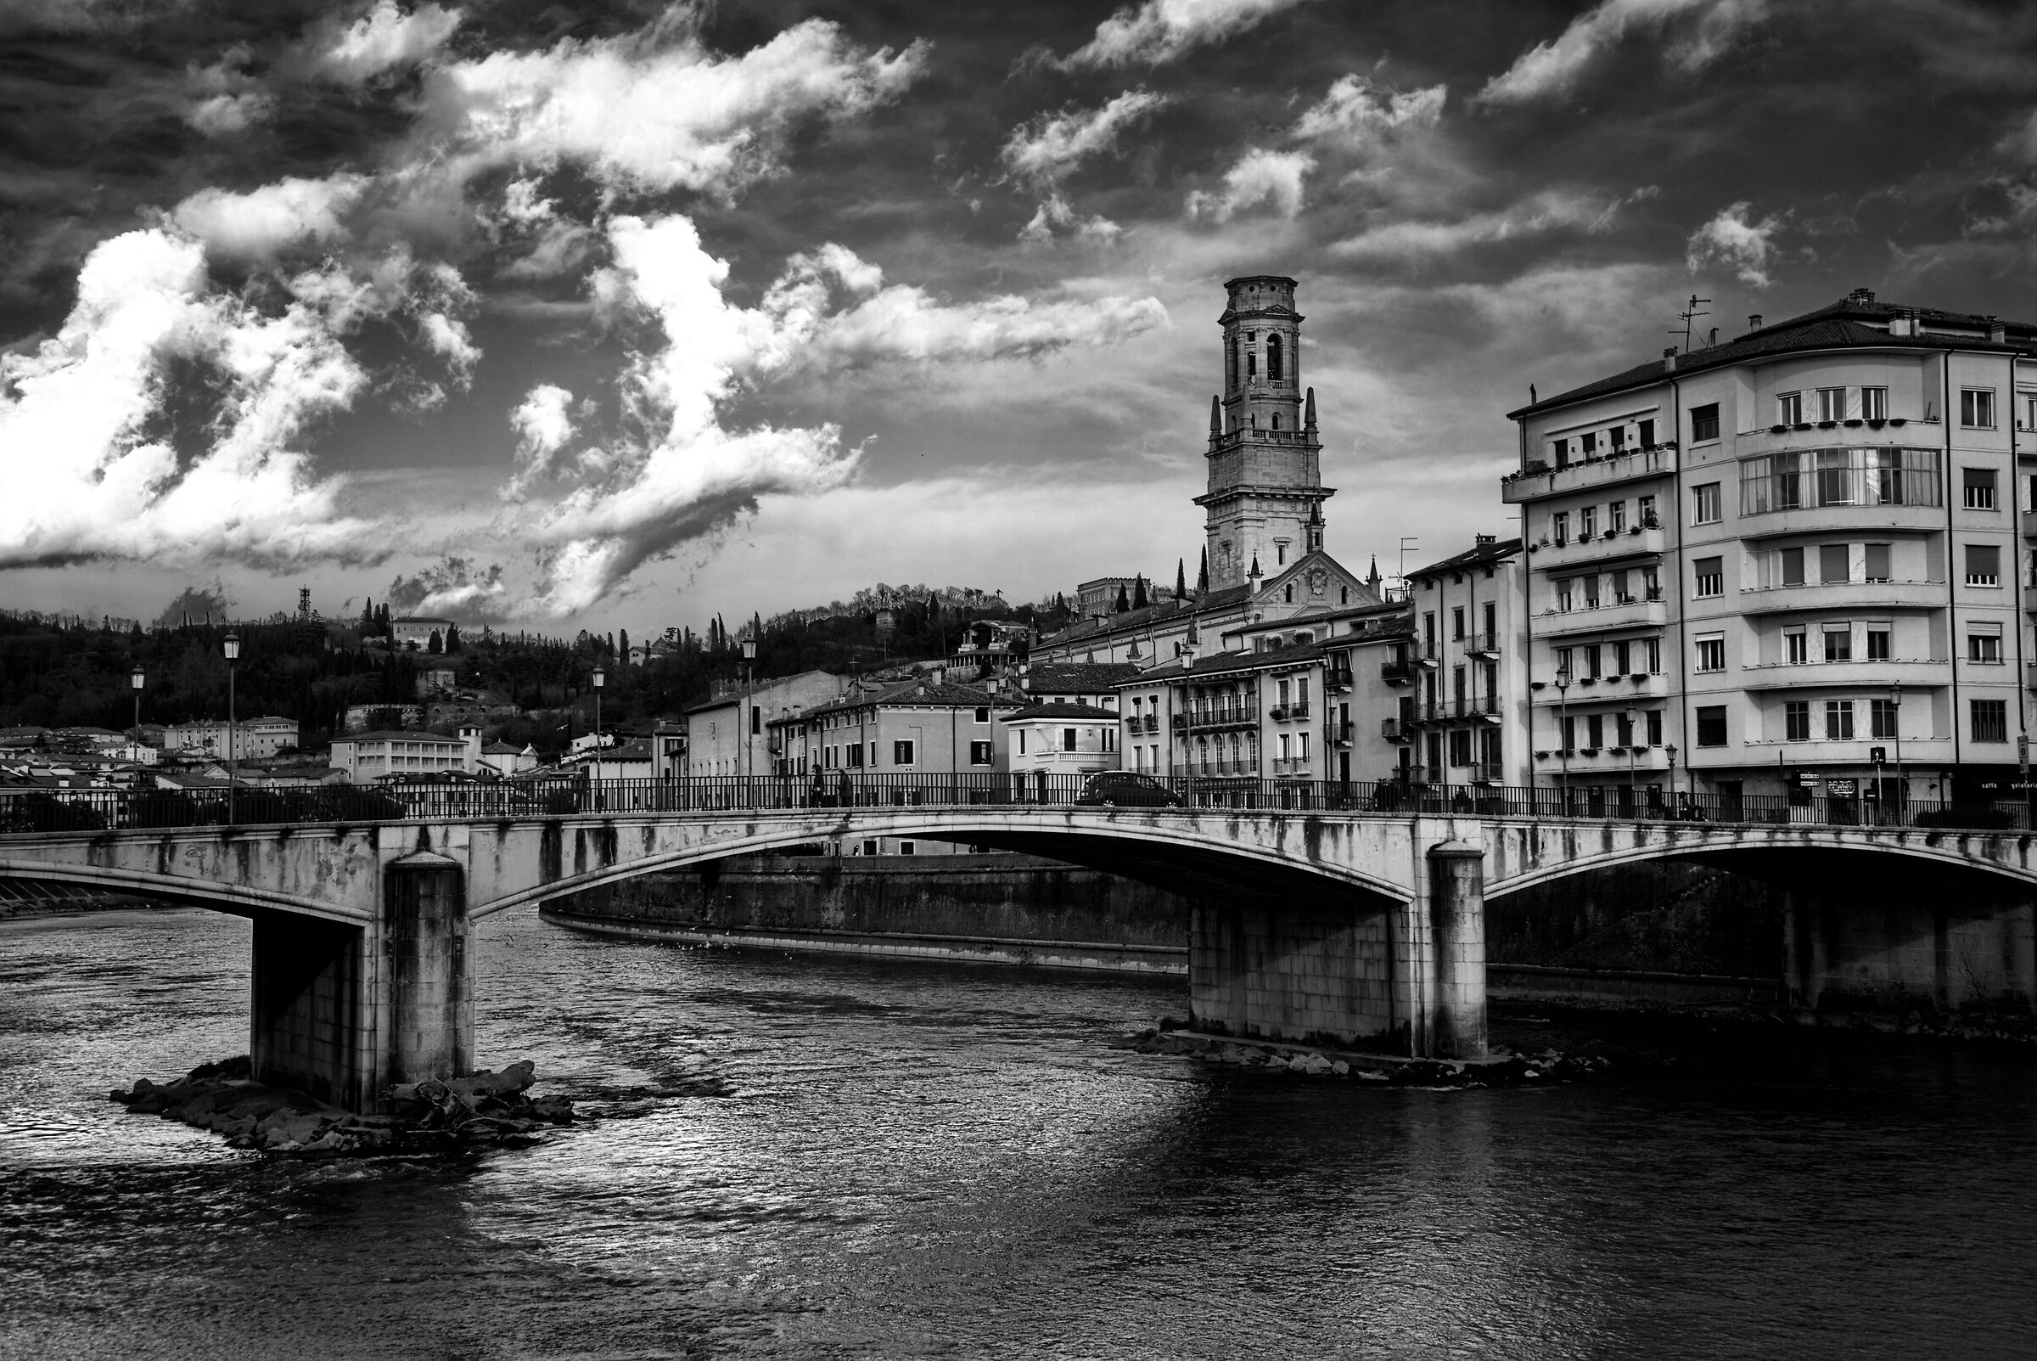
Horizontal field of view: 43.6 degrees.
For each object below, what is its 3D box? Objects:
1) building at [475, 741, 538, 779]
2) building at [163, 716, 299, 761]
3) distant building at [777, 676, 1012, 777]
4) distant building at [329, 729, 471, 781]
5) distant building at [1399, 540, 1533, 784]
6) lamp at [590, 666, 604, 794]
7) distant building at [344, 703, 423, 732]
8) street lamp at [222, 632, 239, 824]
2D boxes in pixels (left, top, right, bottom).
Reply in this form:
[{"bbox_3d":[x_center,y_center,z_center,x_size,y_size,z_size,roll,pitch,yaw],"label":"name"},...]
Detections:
[{"bbox_3d":[-118.309,18.994,589.069,13.500,9.321,11.500,1,-4,-20],"label":"building"},{"bbox_3d":[-243.549,18.263,787.602,41.000,14.152,16.000,0,-4,-12],"label":"building"},{"bbox_3d":[-10.297,8.050,211.742,12.300,14.815,30.000,1,-4,-20],"label":"distant building"},{"bbox_3d":[-147.033,19.365,606.539,21.500,14.276,25.000,3,-5,-45],"label":"distant building"},{"bbox_3d":[28.287,0.690,140.998,10.500,17.890,8.000,2,-4,-30],"label":"distant building"},{"bbox_3d":[-14.550,2.189,88.461,0.470,5.442,0.470,1,-4,-25],"label":"lamp"},{"bbox_3d":[-180.935,11.138,725.897,22.500,9.018,11.000,0,-4,-14],"label":"distant building"},{"bbox_3d":[-21.627,1.355,70.071,0.470,5.442,0.470,1,-4,-25],"label":"street lamp"}]

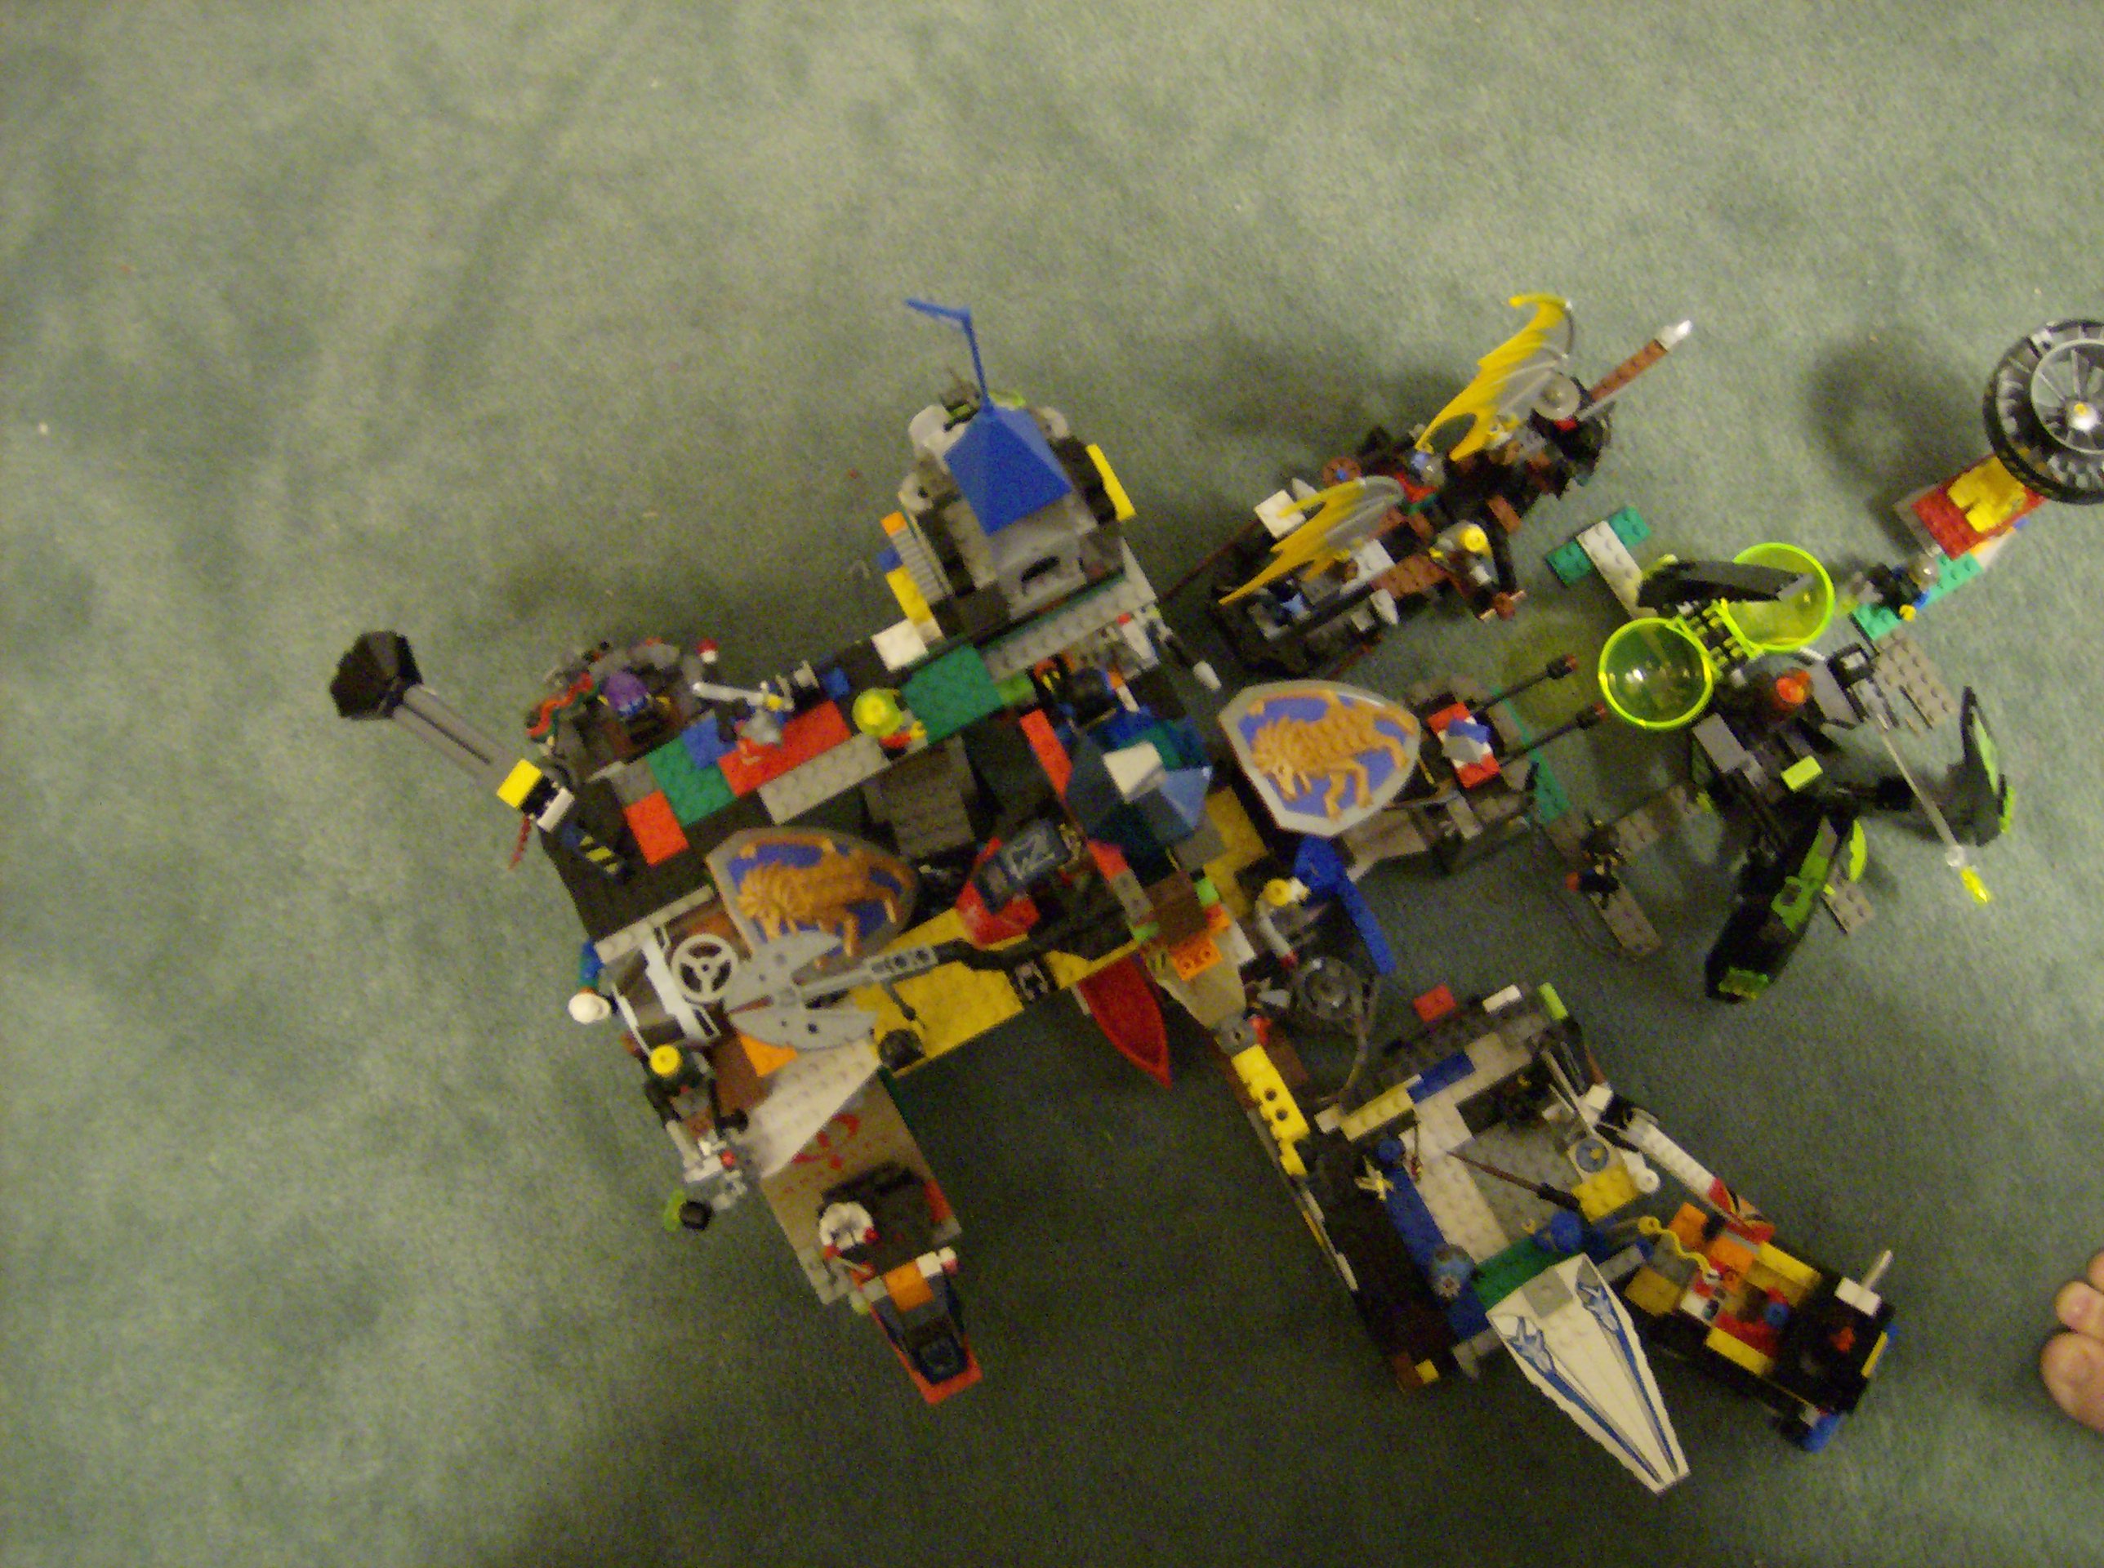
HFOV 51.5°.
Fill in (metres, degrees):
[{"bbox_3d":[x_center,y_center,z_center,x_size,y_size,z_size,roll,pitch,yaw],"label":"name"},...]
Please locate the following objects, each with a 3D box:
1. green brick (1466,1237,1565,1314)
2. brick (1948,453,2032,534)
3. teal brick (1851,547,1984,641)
[{"bbox_3d":[0.203,0.213,0.952,0.042,0.009,0.022,-29,84,-2],"label":"green brick"},{"bbox_3d":[0.422,-0.131,0.985,0.028,0.011,0.025,-33,84,-3],"label":"brick"},{"bbox_3d":[0.405,-0.087,1.021,0.064,0.005,0.016,-32,79,-4],"label":"teal brick"}]

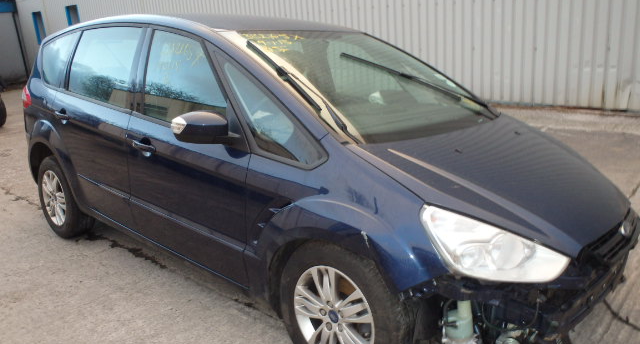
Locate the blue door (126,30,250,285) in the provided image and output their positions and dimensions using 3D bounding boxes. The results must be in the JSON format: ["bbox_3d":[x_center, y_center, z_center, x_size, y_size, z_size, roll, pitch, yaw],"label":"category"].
[{"bbox_3d":[-0.684,-0.159,2.827,1.150,1.260,0.260,11,15,41],"label":"blue door"}]

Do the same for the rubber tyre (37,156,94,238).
[{"bbox_3d":[-2.001,0.183,4.122,0.656,0.656,0.225,11,17,41],"label":"rubber tyre"}]

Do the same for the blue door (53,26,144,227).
[{"bbox_3d":[-1.485,-0.324,3.524,1.080,1.260,0.260,11,15,41],"label":"blue door"}]

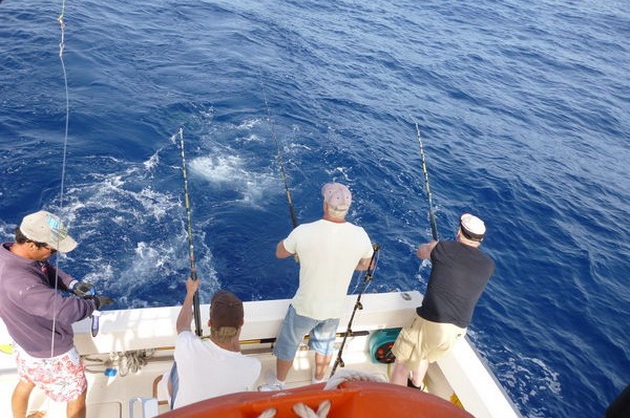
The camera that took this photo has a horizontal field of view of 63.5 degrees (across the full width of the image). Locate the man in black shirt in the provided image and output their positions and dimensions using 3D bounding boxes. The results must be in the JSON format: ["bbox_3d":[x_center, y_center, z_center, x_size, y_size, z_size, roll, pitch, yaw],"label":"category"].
[{"bbox_3d":[0.890,0.752,3.830,0.620,1.680,0.600,-5,31,-24],"label":"man in black shirt"}]

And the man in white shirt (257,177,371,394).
[{"bbox_3d":[-0.003,0.593,3.617,0.650,1.760,0.520,5,28,-7],"label":"man in white shirt"}]

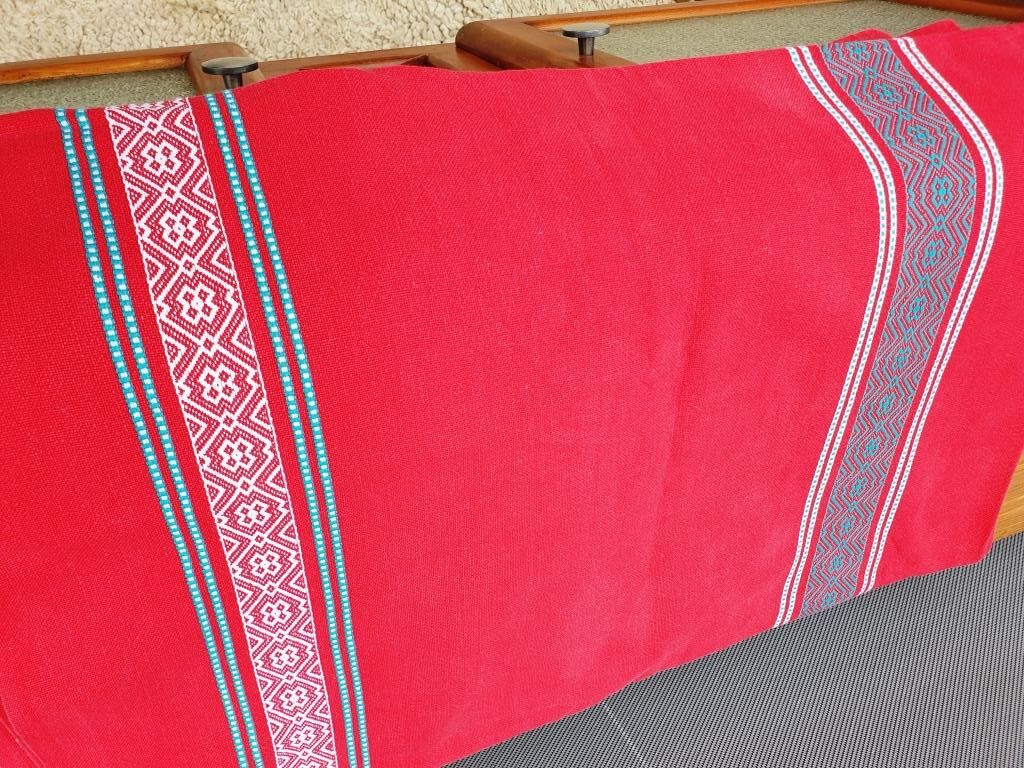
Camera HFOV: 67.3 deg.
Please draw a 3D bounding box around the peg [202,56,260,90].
[{"bbox_3d":[-0.170,-0.186,0.468,0.033,0.018,0.033,-2,35,0],"label":"peg"}]

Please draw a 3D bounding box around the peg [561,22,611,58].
[{"bbox_3d":[0.051,-0.237,0.532,0.033,0.018,0.033,-2,35,0],"label":"peg"}]

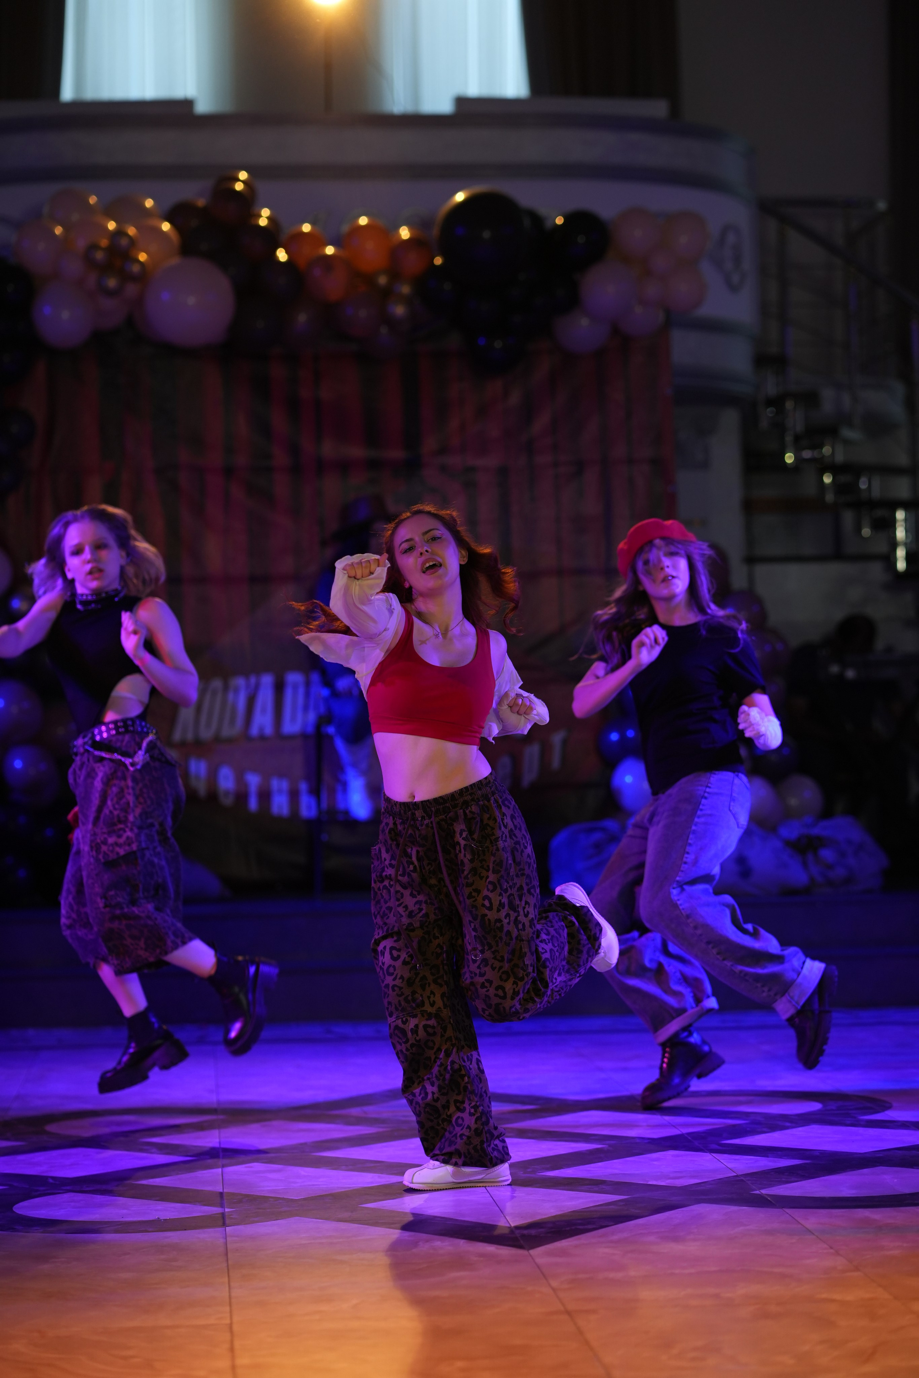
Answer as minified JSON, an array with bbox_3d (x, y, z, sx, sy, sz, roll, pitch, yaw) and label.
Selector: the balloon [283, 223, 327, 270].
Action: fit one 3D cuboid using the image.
[{"bbox_3d":[-0.656,-1.879,13.850,0.193,0.206,0.193,0,-1,-5],"label":"balloon"}]

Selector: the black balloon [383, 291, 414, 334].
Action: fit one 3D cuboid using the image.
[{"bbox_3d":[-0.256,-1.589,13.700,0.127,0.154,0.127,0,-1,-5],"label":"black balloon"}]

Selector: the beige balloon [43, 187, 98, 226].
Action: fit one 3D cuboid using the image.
[{"bbox_3d":[-1.733,-2.116,14.520,0.245,0.245,0.245,-1,-1,-3],"label":"beige balloon"}]

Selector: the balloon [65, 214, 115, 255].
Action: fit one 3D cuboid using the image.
[{"bbox_3d":[-1.557,-1.909,13.750,0.209,0.209,0.209,0,-1,-5],"label":"balloon"}]

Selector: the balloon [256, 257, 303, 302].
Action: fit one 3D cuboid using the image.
[{"bbox_3d":[-0.792,-1.806,14.365,0.209,0.214,0.209,-1,-1,-3],"label":"balloon"}]

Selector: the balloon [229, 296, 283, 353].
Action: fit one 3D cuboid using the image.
[{"bbox_3d":[-0.866,-1.548,13.800,0.228,0.242,0.228,0,-1,-5],"label":"balloon"}]

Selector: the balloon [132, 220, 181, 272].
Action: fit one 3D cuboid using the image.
[{"bbox_3d":[-1.220,-1.776,13.072,0.208,0.216,0.208,-1,-1,-5],"label":"balloon"}]

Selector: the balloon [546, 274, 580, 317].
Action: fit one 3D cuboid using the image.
[{"bbox_3d":[0.389,-1.610,13.201,0.188,0.192,0.188,-1,-1,-5],"label":"balloon"}]

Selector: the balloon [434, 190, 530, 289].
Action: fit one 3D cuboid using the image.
[{"bbox_3d":[0.093,-1.897,13.700,0.390,0.417,0.390,0,-1,-5],"label":"balloon"}]

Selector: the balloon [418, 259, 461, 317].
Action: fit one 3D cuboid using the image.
[{"bbox_3d":[-0.065,-1.618,13.165,0.205,0.218,0.205,-1,-1,-5],"label":"balloon"}]

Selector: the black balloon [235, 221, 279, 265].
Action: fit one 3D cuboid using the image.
[{"bbox_3d":[-0.856,-1.891,13.750,0.187,0.191,0.187,0,-1,-5],"label":"black balloon"}]

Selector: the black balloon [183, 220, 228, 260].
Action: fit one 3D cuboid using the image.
[{"bbox_3d":[-1.020,-1.791,13.088,0.186,0.195,0.186,-1,-1,-5],"label":"black balloon"}]

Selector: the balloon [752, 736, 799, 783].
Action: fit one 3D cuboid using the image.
[{"bbox_3d":[1.408,0.307,14.493,0.216,0.221,0.216,-1,-1,-3],"label":"balloon"}]

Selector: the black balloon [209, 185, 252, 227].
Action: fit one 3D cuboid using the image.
[{"bbox_3d":[-0.967,-2.038,13.750,0.178,0.182,0.178,0,-1,-5],"label":"black balloon"}]

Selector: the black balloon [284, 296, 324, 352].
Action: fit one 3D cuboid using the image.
[{"bbox_3d":[-0.692,-1.620,14.416,0.196,0.234,0.200,-1,-1,-3],"label":"black balloon"}]

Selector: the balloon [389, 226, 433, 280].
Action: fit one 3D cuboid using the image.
[{"bbox_3d":[-0.194,-1.756,13.155,0.187,0.218,0.187,-1,-1,-5],"label":"balloon"}]

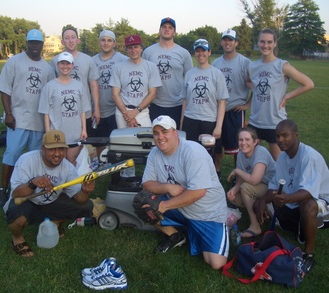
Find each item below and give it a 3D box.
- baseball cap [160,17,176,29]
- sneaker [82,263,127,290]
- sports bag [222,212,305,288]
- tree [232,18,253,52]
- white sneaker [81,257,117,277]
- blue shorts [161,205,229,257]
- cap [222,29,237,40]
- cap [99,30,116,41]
[{"bbox_3d":[0.038,-1.366,4.320,0.180,0.145,0.260,0,5,0],"label":"baseball cap"},{"bbox_3d":[-0.408,0.890,2.709,0.300,0.135,0.112,2,13,8],"label":"sneaker"},{"bbox_3d":[0.765,0.795,2.865,0.480,0.255,0.280,8,15,29],"label":"sports bag"},{"bbox_3d":[16.088,-22.692,81.967,4.700,8.200,4.700,0,13,0],"label":"tree"},{"bbox_3d":[-0.455,0.856,2.879,0.300,0.125,0.110,-3,14,-14],"label":"white sneaker"},{"bbox_3d":[0.235,0.600,3.000,0.470,0.400,0.430,9,16,34],"label":"blue shorts"},{"bbox_3d":[0.748,-1.296,4.564,0.180,0.145,0.260,5,14,19],"label":"cap"},{"bbox_3d":[-0.597,-1.153,4.137,0.175,0.130,0.260,0,13,-2],"label":"cap"}]

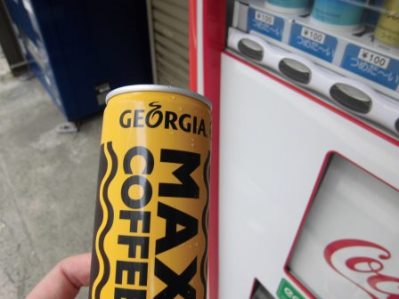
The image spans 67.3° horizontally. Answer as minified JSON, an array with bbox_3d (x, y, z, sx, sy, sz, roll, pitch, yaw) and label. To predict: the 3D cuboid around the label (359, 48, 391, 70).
[{"bbox_3d":[0.174,-0.090,0.298,0.002,0.010,0.031,-24,46,-27],"label":"label"}]

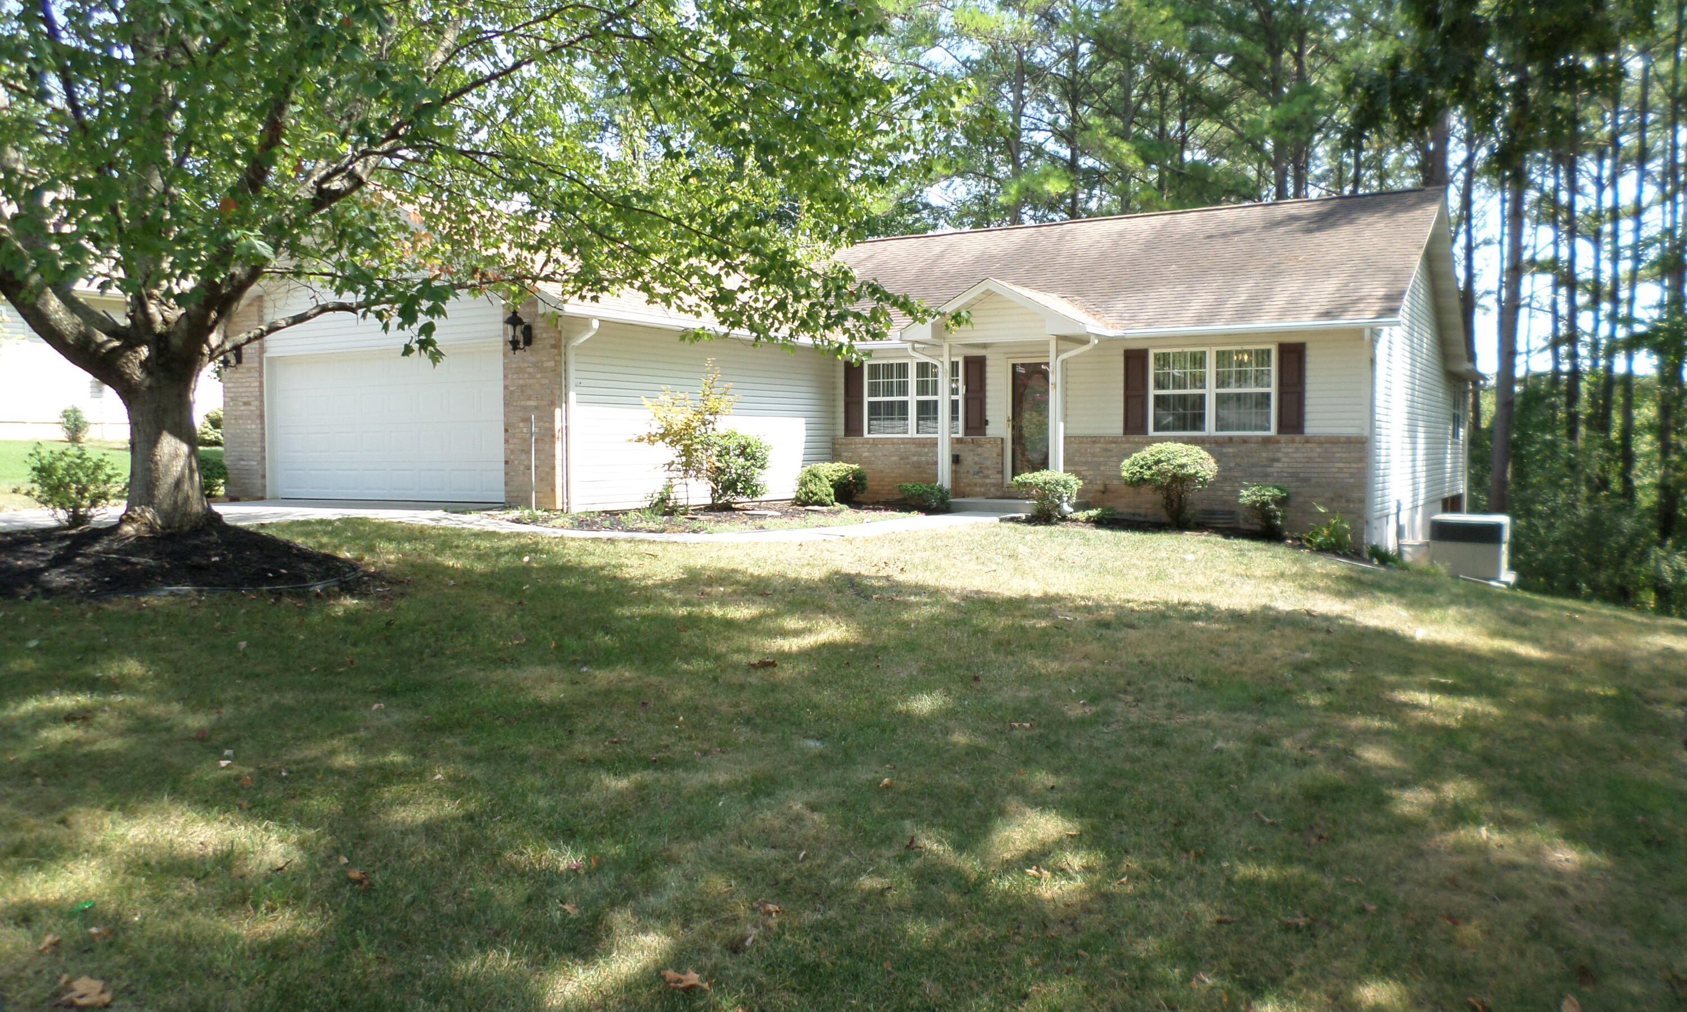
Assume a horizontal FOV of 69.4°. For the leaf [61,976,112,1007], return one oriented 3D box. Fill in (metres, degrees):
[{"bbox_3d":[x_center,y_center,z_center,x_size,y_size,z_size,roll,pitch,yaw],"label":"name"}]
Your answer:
[{"bbox_3d":[-1.947,1.249,3.132,0.125,0.035,0.110,-1,3,-32],"label":"leaf"}]

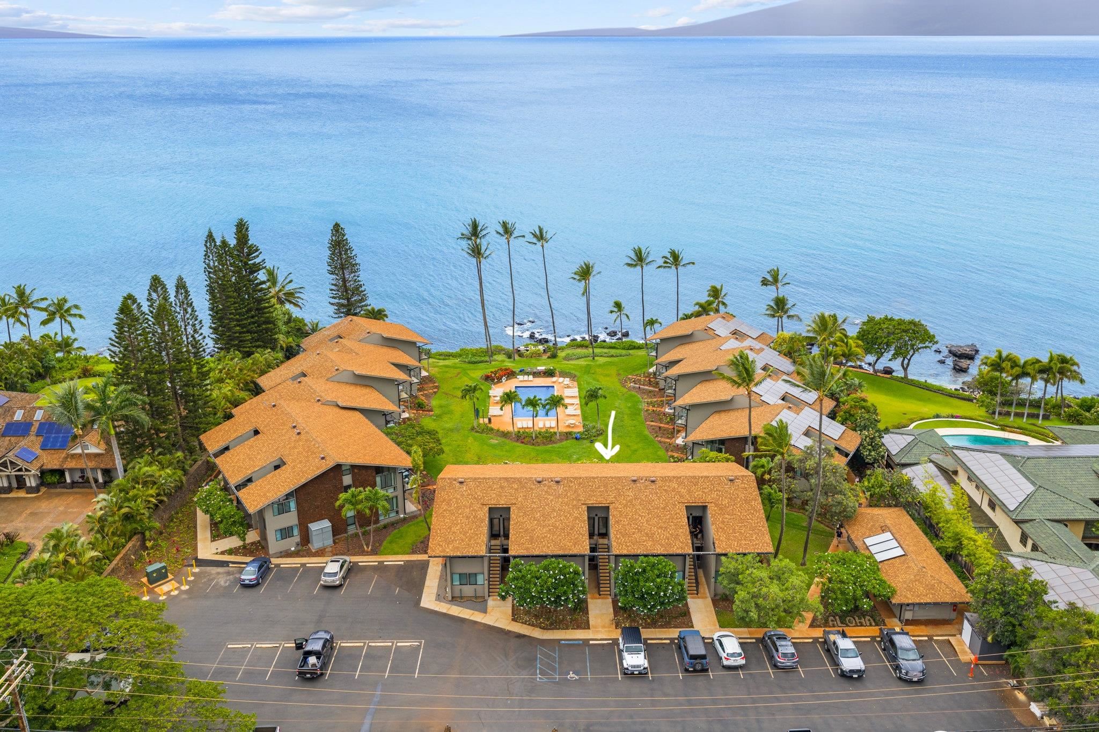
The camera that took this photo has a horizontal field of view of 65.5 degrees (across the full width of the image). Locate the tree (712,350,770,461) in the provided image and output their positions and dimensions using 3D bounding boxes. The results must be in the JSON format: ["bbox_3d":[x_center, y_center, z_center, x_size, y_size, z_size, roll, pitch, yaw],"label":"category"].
[{"bbox_3d":[21.535,6.696,98.208,6.700,18.257,6.700,0,21,0],"label":"tree"}]

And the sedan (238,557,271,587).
[{"bbox_3d":[-29.710,20.407,86.970,1.780,1.450,4.600,1,21,3],"label":"sedan"}]

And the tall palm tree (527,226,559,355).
[{"bbox_3d":[-1.080,-13.058,150.413,5.435,23.361,5.435,0,21,0],"label":"tall palm tree"}]

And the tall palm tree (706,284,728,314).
[{"bbox_3d":[30.057,-8.858,154.753,4.041,12.241,4.041,0,21,0],"label":"tall palm tree"}]

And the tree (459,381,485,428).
[{"bbox_3d":[-10.923,5.667,121.816,3.304,7.223,3.304,0,21,0],"label":"tree"}]

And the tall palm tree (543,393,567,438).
[{"bbox_3d":[0.775,7.010,118.673,3.337,6.941,3.337,0,21,0],"label":"tall palm tree"}]

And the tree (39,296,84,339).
[{"bbox_3d":[-84.908,-6.474,150.049,7.340,12.250,7.340,0,21,0],"label":"tree"}]

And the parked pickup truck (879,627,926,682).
[{"bbox_3d":[29.905,24.358,72.529,2.080,1.900,5.750,0,21,-1],"label":"parked pickup truck"}]

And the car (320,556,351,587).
[{"bbox_3d":[-20.939,20.048,84.196,1.880,1.680,4.700,1,21,4],"label":"car"}]

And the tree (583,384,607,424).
[{"bbox_3d":[6.438,5.658,120.451,3.130,6.490,3.130,0,21,0],"label":"tree"}]

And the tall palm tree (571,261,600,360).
[{"bbox_3d":[6.038,-9.339,145.247,5.032,17.636,4.881,0,21,0],"label":"tall palm tree"}]

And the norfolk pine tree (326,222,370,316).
[{"bbox_3d":[-35.642,-13.092,149.474,8.390,24.450,8.390,0,21,0],"label":"norfolk pine tree"}]

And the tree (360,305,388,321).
[{"bbox_3d":[-29.242,-6.021,143.624,4.730,8.534,4.730,0,21,0],"label":"tree"}]

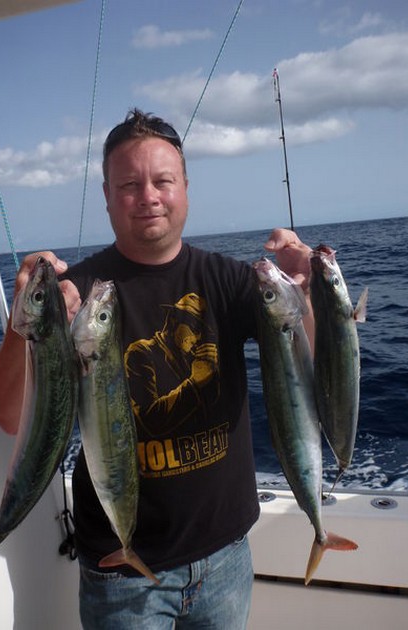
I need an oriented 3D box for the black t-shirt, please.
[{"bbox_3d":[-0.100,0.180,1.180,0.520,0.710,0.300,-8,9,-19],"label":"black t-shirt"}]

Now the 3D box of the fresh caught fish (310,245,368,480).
[{"bbox_3d":[0.265,0.123,1.030,0.102,0.521,0.080,-12,14,-35],"label":"fresh caught fish"}]

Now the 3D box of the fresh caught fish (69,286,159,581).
[{"bbox_3d":[-0.166,0.223,0.940,0.115,0.571,0.080,-3,8,6],"label":"fresh caught fish"}]

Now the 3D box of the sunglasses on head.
[{"bbox_3d":[-0.123,-0.336,1.044,0.150,0.050,0.130,-6,-23,-9],"label":"sunglasses on head"}]

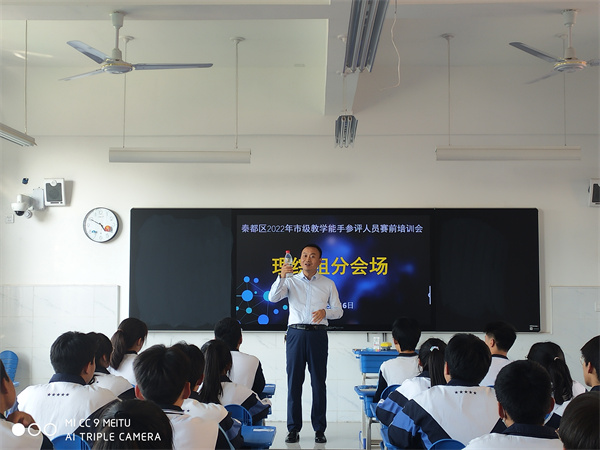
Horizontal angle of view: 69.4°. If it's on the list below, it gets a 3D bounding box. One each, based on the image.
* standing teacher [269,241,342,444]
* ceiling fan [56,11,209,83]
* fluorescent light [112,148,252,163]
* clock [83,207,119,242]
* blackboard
[{"bbox_3d":[0.054,1.046,3.888,0.660,1.740,0.420,0,-3,3],"label":"standing teacher"},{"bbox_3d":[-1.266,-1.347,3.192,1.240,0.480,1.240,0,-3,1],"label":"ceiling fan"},{"bbox_3d":[-1.028,-0.594,3.720,1.220,0.120,0.150,0,-3,1],"label":"fluorescent light"},{"bbox_3d":[-1.986,-0.003,4.328,0.352,0.352,0.050,0,-3,1],"label":"clock"},{"bbox_3d":[0.341,0.444,4.249,3.990,1.210,0.100,0,-3,1],"label":"blackboard"}]

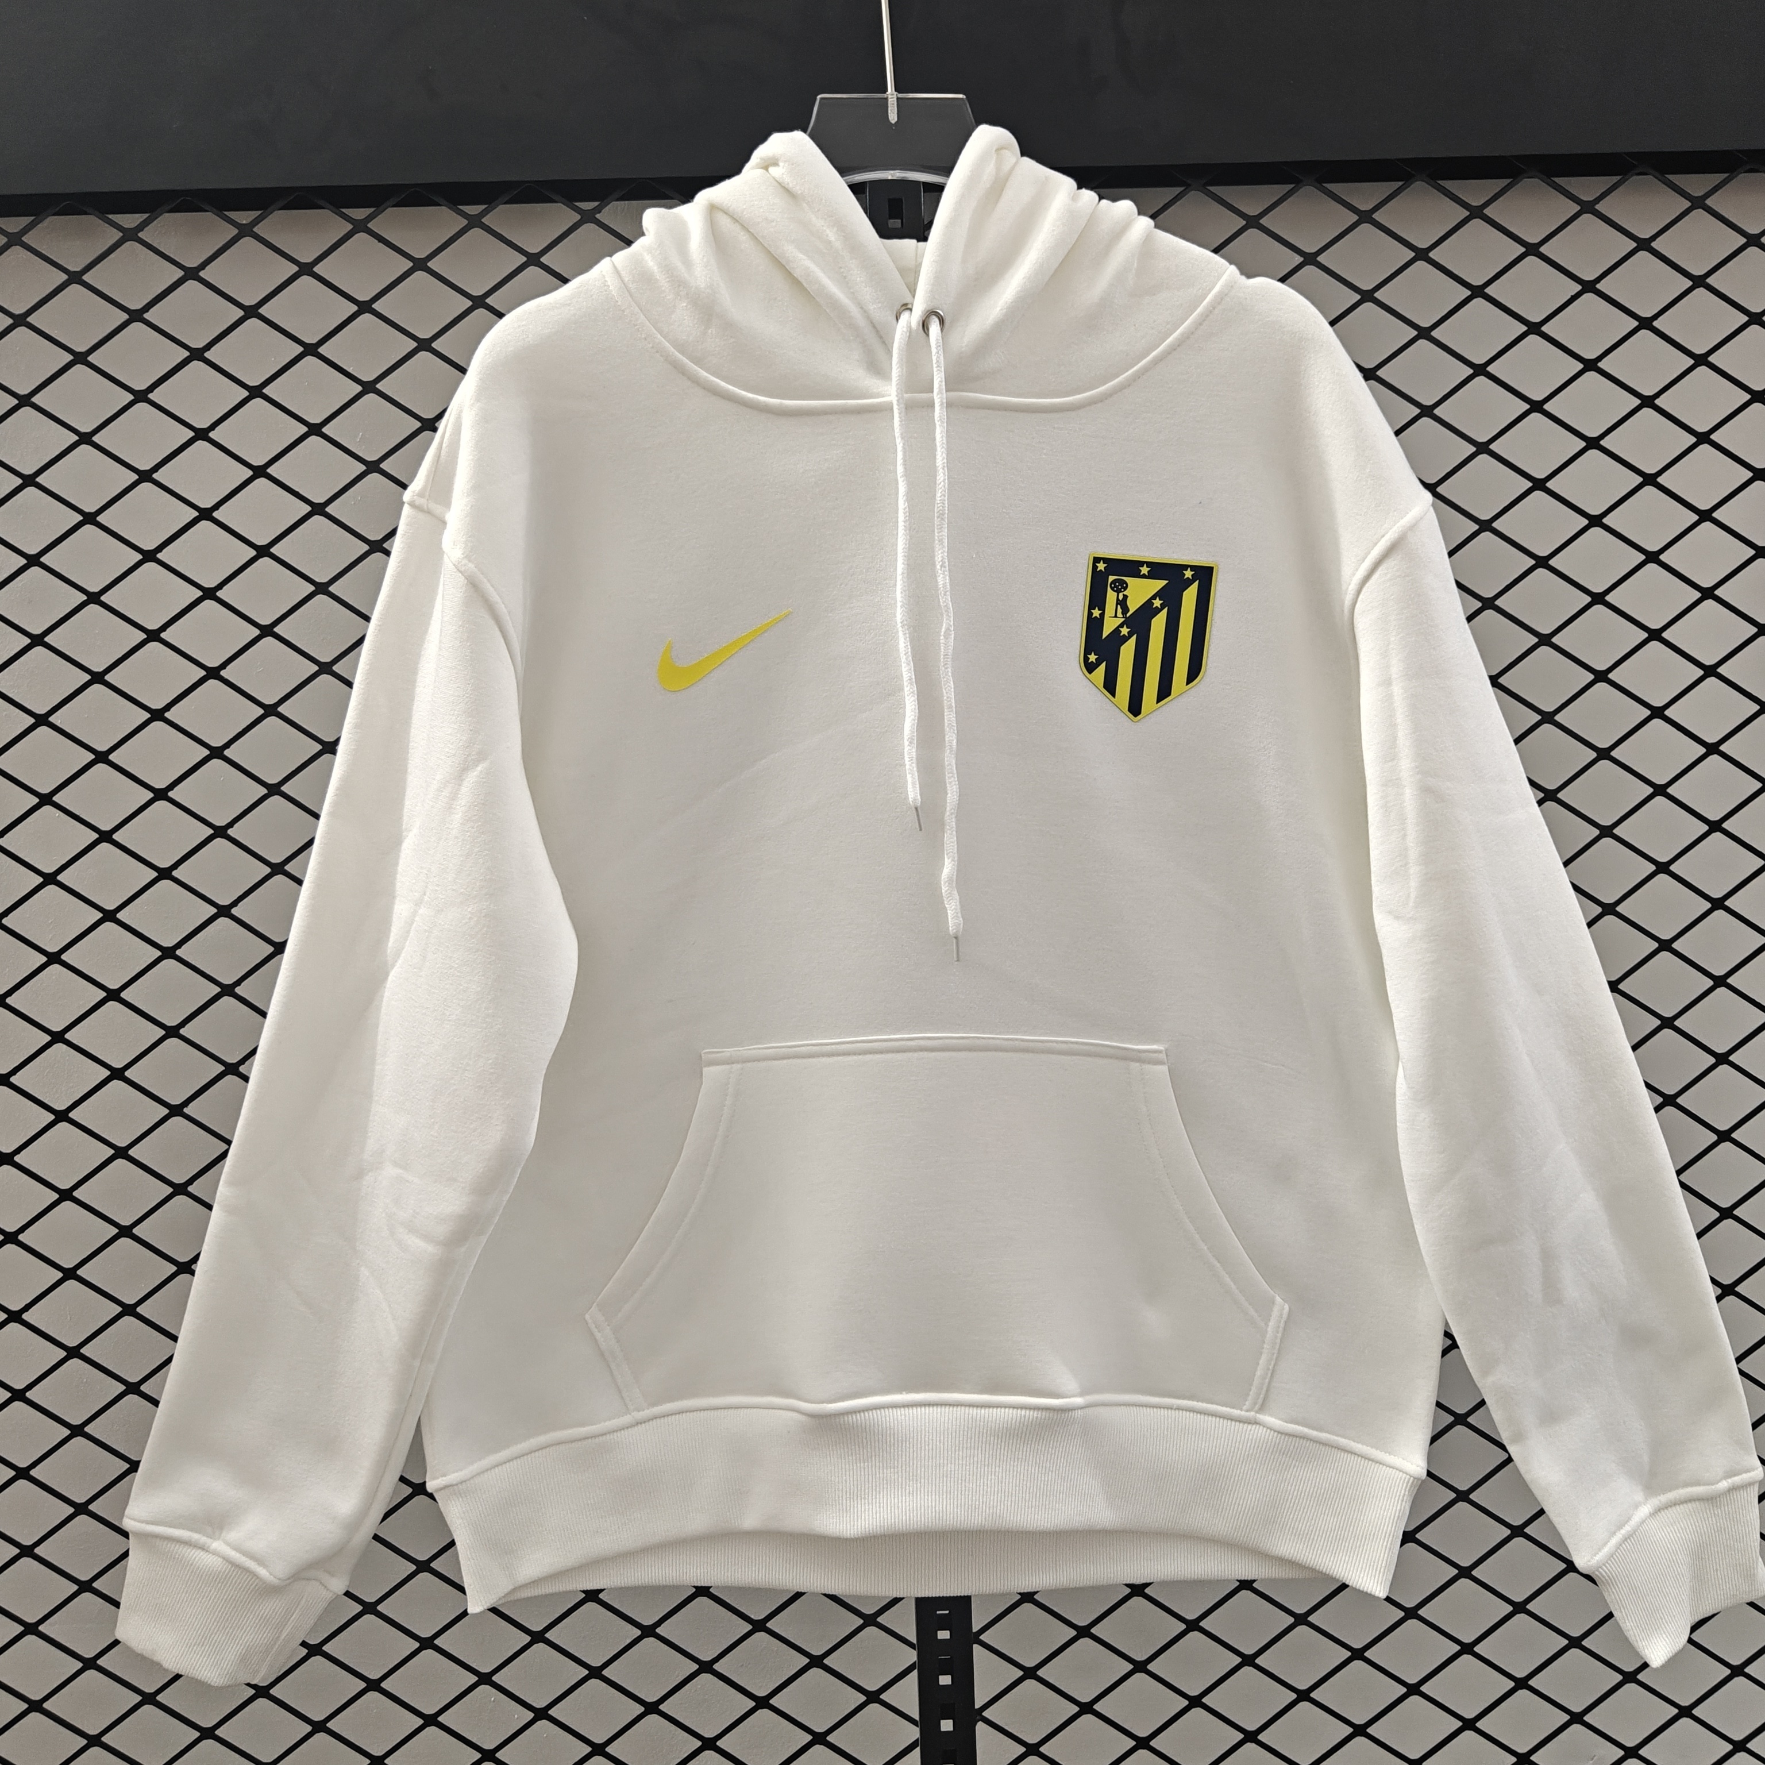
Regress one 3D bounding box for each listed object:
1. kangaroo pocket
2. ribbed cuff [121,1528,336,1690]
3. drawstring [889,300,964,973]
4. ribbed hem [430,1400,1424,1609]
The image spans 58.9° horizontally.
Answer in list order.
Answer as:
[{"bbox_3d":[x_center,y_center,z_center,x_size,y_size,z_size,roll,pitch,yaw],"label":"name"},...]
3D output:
[{"bbox_3d":[0.026,0.168,0.770,0.345,0.187,0.040,-2,1,-1],"label":"kangaroo pocket"},{"bbox_3d":[-0.336,0.371,0.795,0.115,0.072,0.055,16,1,-2],"label":"ribbed cuff"},{"bbox_3d":[0.021,-0.124,0.772,0.036,0.323,0.030,-2,1,-1],"label":"drawstring"},{"bbox_3d":[0.023,0.318,0.800,0.508,0.106,0.110,-2,1,-1],"label":"ribbed hem"}]

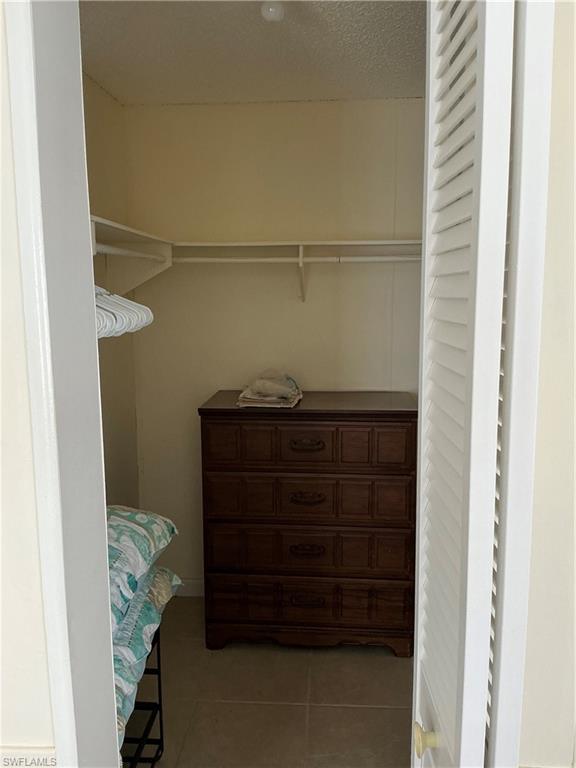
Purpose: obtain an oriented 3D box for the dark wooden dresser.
[{"bbox_3d":[0.104,0.601,2.832,0.908,1.066,0.468,0,9,4],"label":"dark wooden dresser"}]

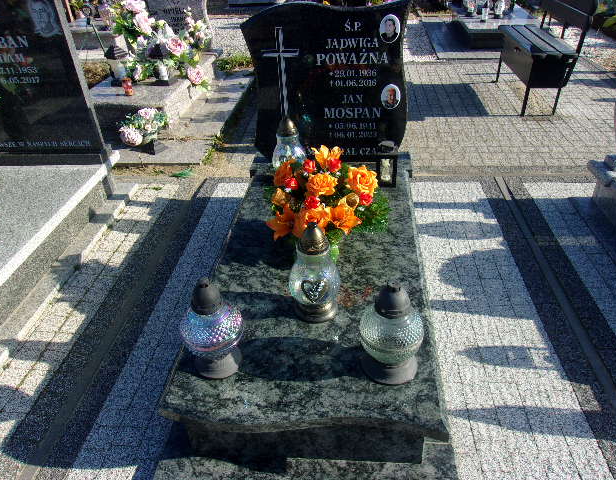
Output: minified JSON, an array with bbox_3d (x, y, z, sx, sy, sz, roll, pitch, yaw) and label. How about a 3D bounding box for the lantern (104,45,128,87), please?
[{"bbox_3d":[-1.645,-1.484,4.240,0.168,0.315,0.168,1,34,5],"label":"lantern"}]

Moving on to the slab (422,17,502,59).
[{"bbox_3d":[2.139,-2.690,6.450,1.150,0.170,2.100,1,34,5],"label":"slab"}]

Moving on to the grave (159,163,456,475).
[{"bbox_3d":[0.053,0.215,2.100,0.860,0.342,1.600,1,34,5],"label":"grave"}]

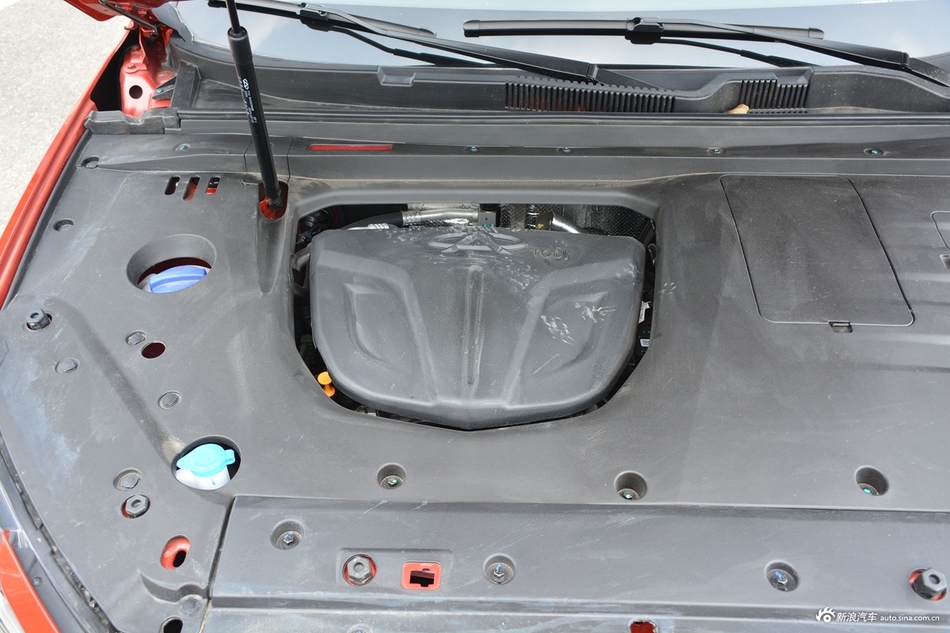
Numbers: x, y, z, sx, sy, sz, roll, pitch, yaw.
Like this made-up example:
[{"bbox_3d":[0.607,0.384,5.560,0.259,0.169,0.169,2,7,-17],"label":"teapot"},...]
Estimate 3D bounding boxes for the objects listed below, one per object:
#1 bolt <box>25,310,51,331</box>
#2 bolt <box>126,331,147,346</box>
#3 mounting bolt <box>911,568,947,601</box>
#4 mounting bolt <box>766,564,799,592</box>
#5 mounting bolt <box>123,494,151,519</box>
[{"bbox_3d":[-0.542,0.004,1.080,0.025,0.022,0.025,1,46,0],"label":"bolt"},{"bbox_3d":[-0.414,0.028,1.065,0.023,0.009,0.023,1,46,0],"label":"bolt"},{"bbox_3d":[0.447,0.264,0.856,0.027,0.023,0.027,1,46,0],"label":"mounting bolt"},{"bbox_3d":[0.309,0.263,0.875,0.027,0.016,0.027,1,46,0],"label":"mounting bolt"},{"bbox_3d":[-0.349,0.196,0.899,0.026,0.020,0.026,1,46,0],"label":"mounting bolt"}]

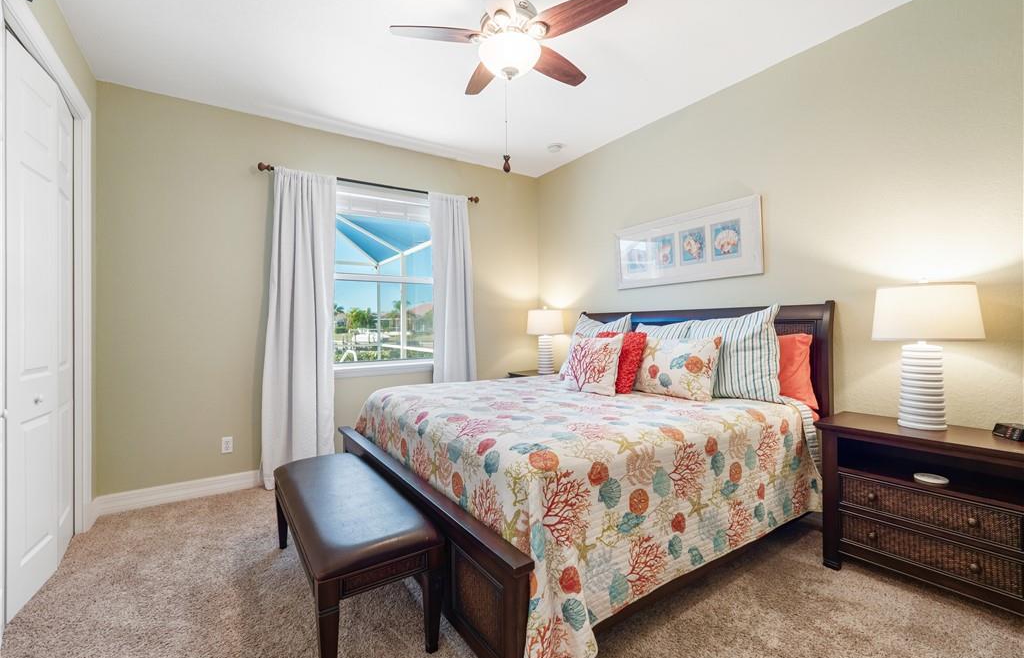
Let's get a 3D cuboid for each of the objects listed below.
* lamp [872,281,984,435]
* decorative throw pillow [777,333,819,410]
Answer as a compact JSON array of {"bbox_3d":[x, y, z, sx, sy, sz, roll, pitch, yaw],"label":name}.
[{"bbox_3d":[1.980,0.127,2.000,0.390,0.710,0.390,0,0,-35],"label":"lamp"},{"bbox_3d":[1.484,0.245,2.574,0.170,0.460,0.660,16,-9,-34],"label":"decorative throw pillow"}]

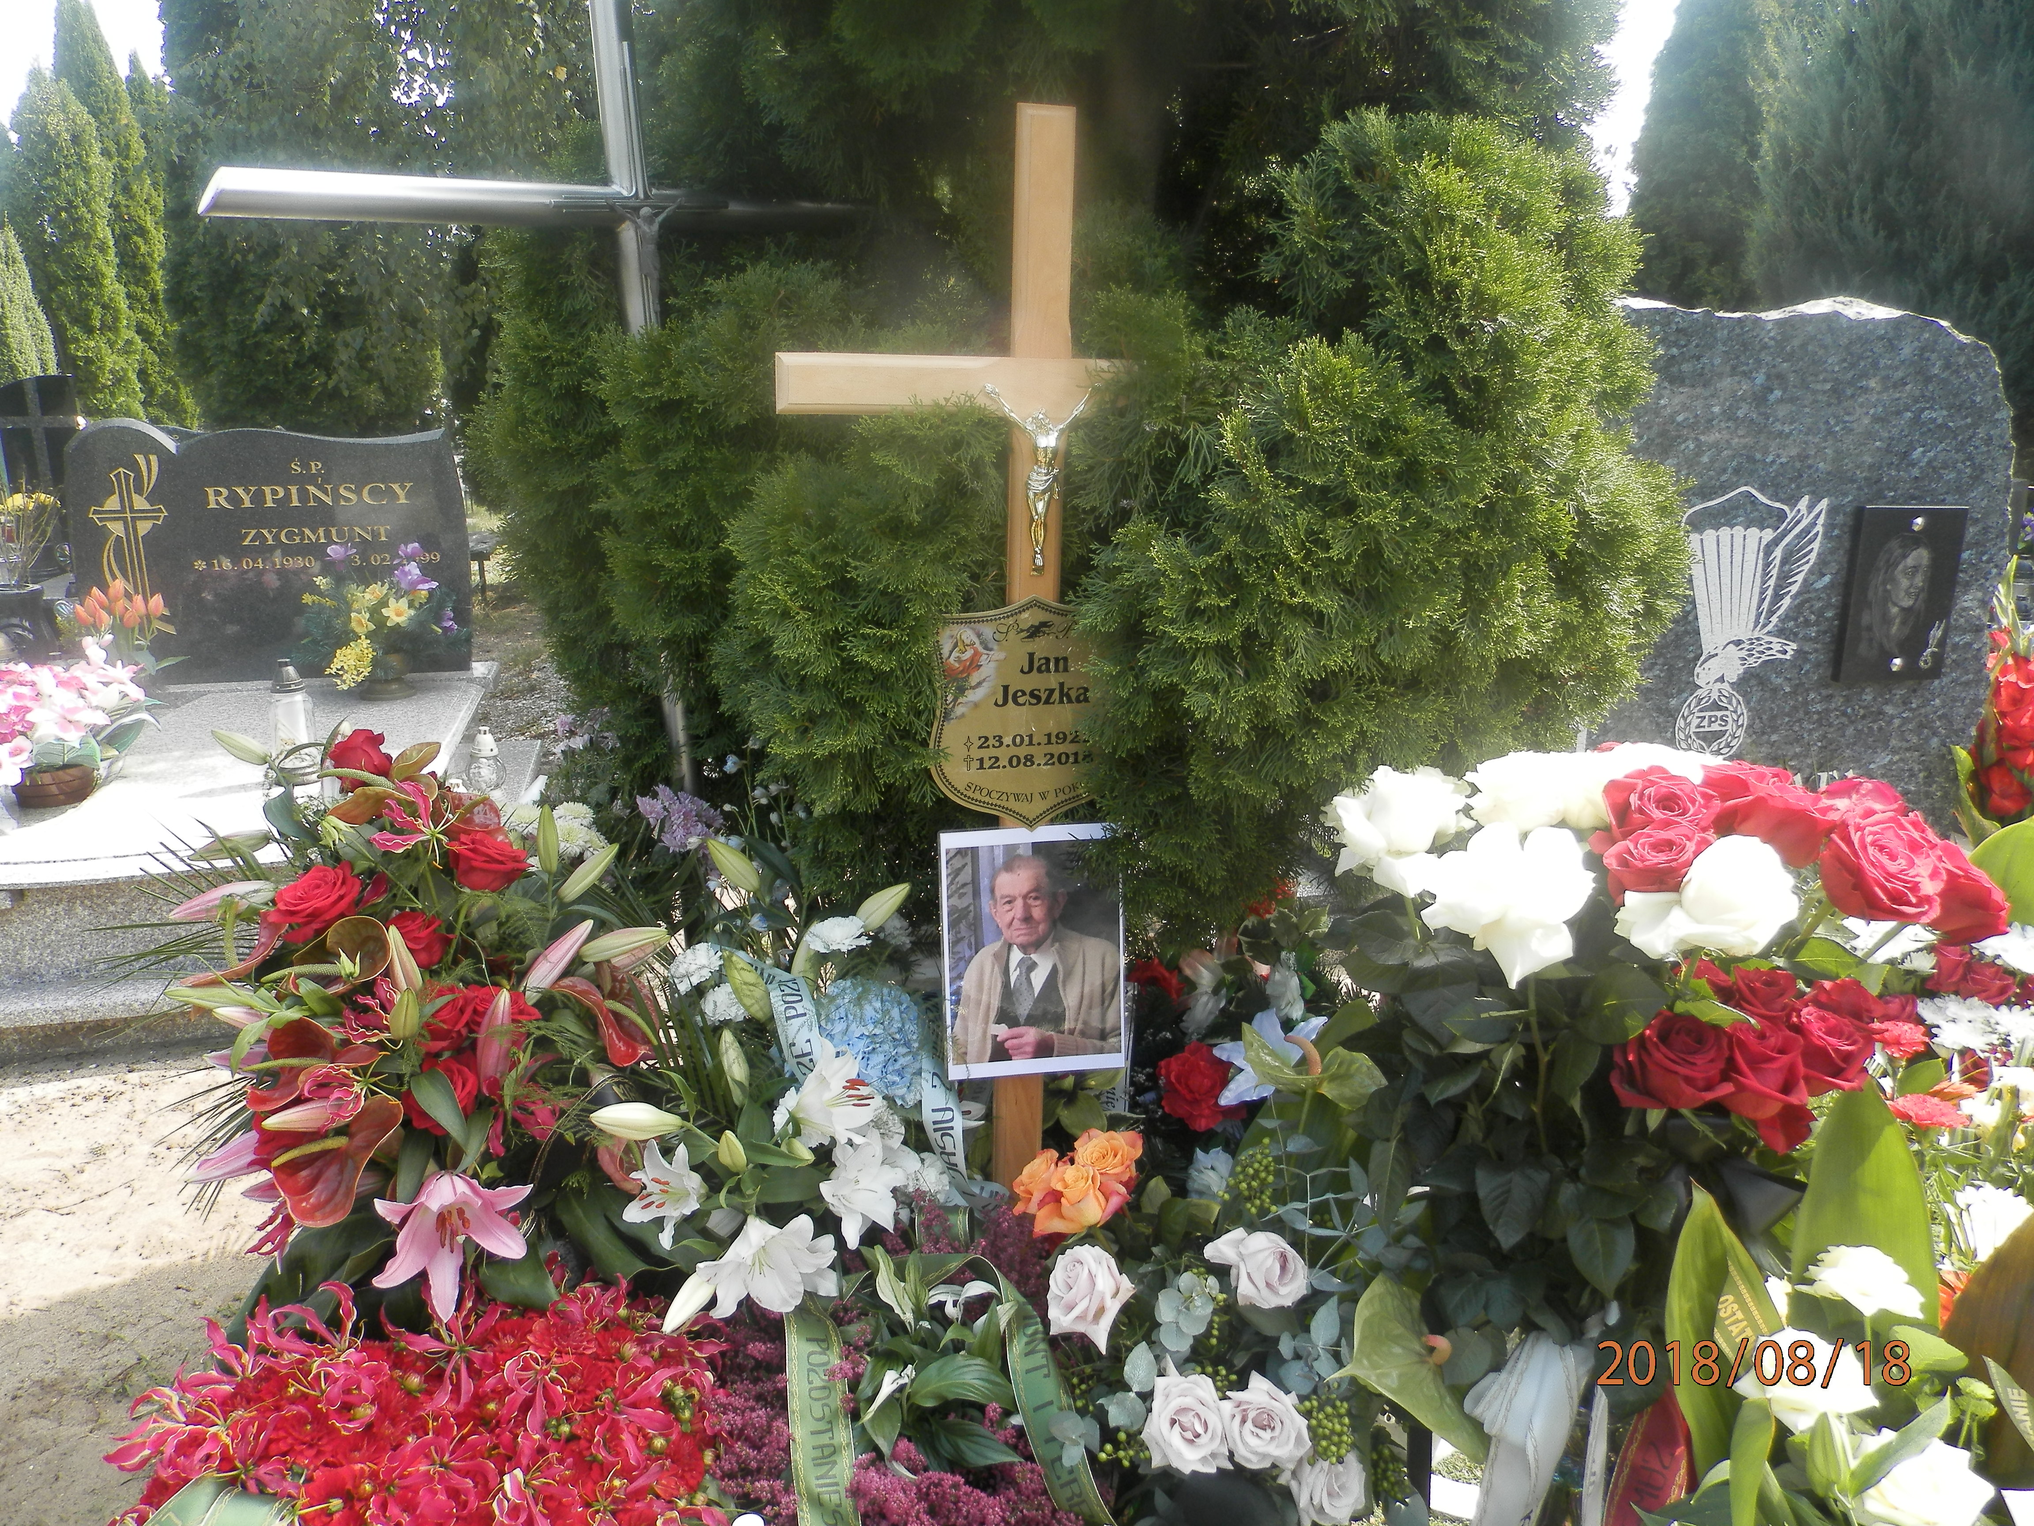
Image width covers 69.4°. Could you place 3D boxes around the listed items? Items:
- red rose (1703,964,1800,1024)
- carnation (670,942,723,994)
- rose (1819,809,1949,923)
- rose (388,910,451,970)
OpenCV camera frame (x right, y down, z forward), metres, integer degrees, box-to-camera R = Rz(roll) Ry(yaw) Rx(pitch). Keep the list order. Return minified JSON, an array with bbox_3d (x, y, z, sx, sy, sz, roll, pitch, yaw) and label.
[{"bbox_3d":[0.625,0.197,1.250,0.078,0.057,0.075,1,30,0],"label":"red rose"},{"bbox_3d":[-0.353,0.227,1.620,0.060,0.058,0.050,6,-14,20],"label":"carnation"},{"bbox_3d":[0.696,0.084,1.180,0.100,0.088,0.085,-1,0,-3],"label":"rose"},{"bbox_3d":[-0.578,0.171,1.420,0.066,0.064,0.058,-6,-14,-20],"label":"rose"}]

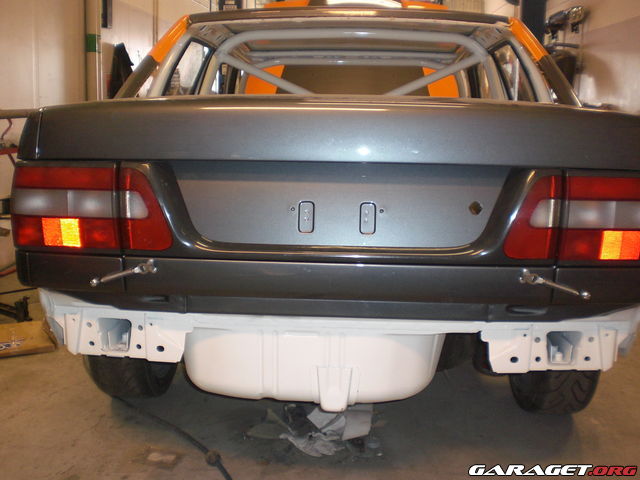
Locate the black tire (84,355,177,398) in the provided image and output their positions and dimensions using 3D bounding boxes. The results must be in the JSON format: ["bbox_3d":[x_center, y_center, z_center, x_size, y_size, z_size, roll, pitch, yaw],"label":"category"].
[{"bbox_3d":[-0.671,0.281,2.538,0.220,0.624,0.624,2,9,2],"label":"black tire"}]

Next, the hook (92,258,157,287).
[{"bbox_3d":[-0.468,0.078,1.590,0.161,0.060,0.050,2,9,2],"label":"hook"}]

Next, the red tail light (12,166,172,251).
[{"bbox_3d":[-0.567,-0.089,1.659,0.433,0.201,0.150,2,9,2],"label":"red tail light"}]

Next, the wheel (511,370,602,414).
[{"bbox_3d":[0.822,0.321,2.487,0.220,0.624,0.624,2,9,2],"label":"wheel"}]

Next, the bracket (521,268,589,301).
[{"bbox_3d":[0.548,0.104,1.556,0.156,0.068,0.050,2,9,2],"label":"bracket"}]

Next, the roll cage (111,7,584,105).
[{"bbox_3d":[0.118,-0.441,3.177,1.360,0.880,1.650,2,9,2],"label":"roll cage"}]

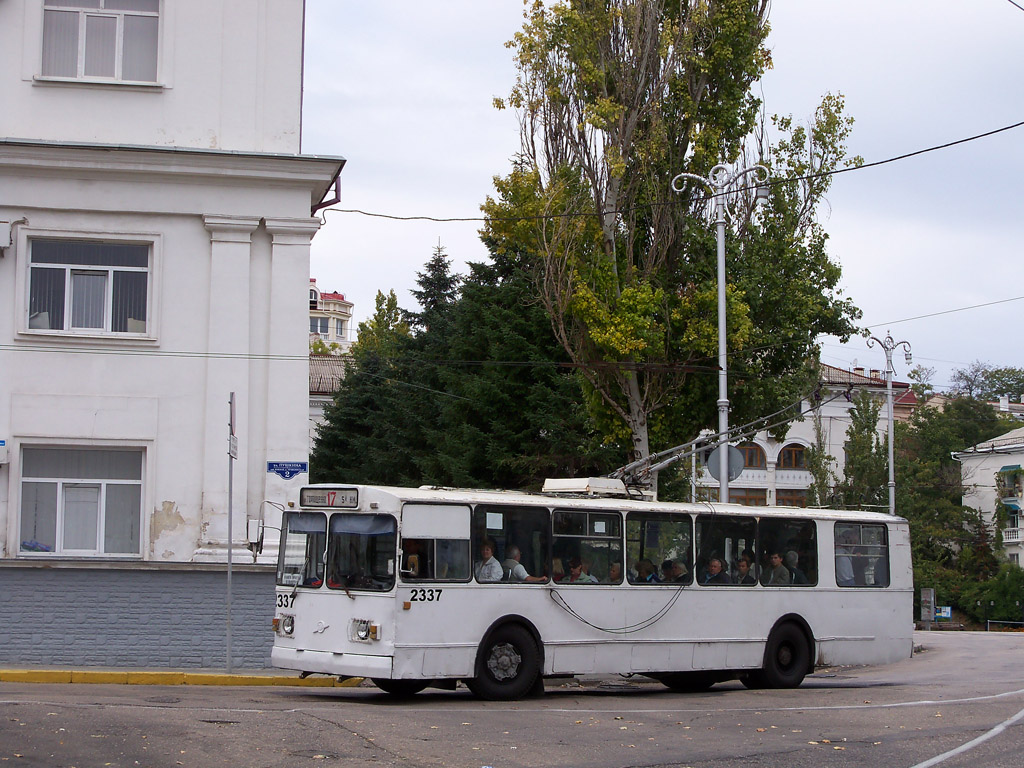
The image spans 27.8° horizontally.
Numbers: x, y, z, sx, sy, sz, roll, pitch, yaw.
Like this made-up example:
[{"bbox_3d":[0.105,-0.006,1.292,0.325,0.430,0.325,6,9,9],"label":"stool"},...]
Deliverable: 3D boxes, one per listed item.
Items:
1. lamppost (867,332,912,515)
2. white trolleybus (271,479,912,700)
[{"bbox_3d":[11.426,3.198,62.531,0.500,9.670,2.000,-5,-8,44],"label":"lamppost"},{"bbox_3d":[1.740,3.099,31.724,11.780,3.140,2.500,6,-8,-43],"label":"white trolleybus"}]

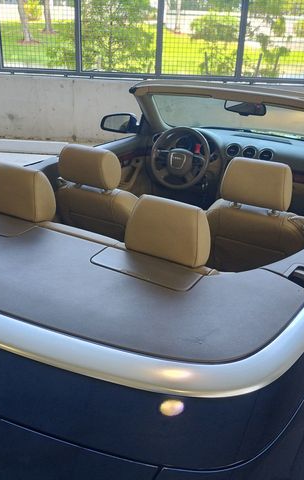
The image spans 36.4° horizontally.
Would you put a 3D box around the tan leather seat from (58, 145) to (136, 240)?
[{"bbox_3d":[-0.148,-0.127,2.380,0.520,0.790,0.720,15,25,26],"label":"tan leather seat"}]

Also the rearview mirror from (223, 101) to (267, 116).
[{"bbox_3d":[0.496,-0.714,2.485,0.240,0.070,0.050,23,29,39],"label":"rearview mirror"}]

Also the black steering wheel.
[{"bbox_3d":[0.174,-0.494,2.796,0.375,0.375,0.120,15,1,26],"label":"black steering wheel"}]

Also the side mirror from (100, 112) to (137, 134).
[{"bbox_3d":[-0.213,-0.775,3.083,0.215,0.140,0.120,12,24,19],"label":"side mirror"}]

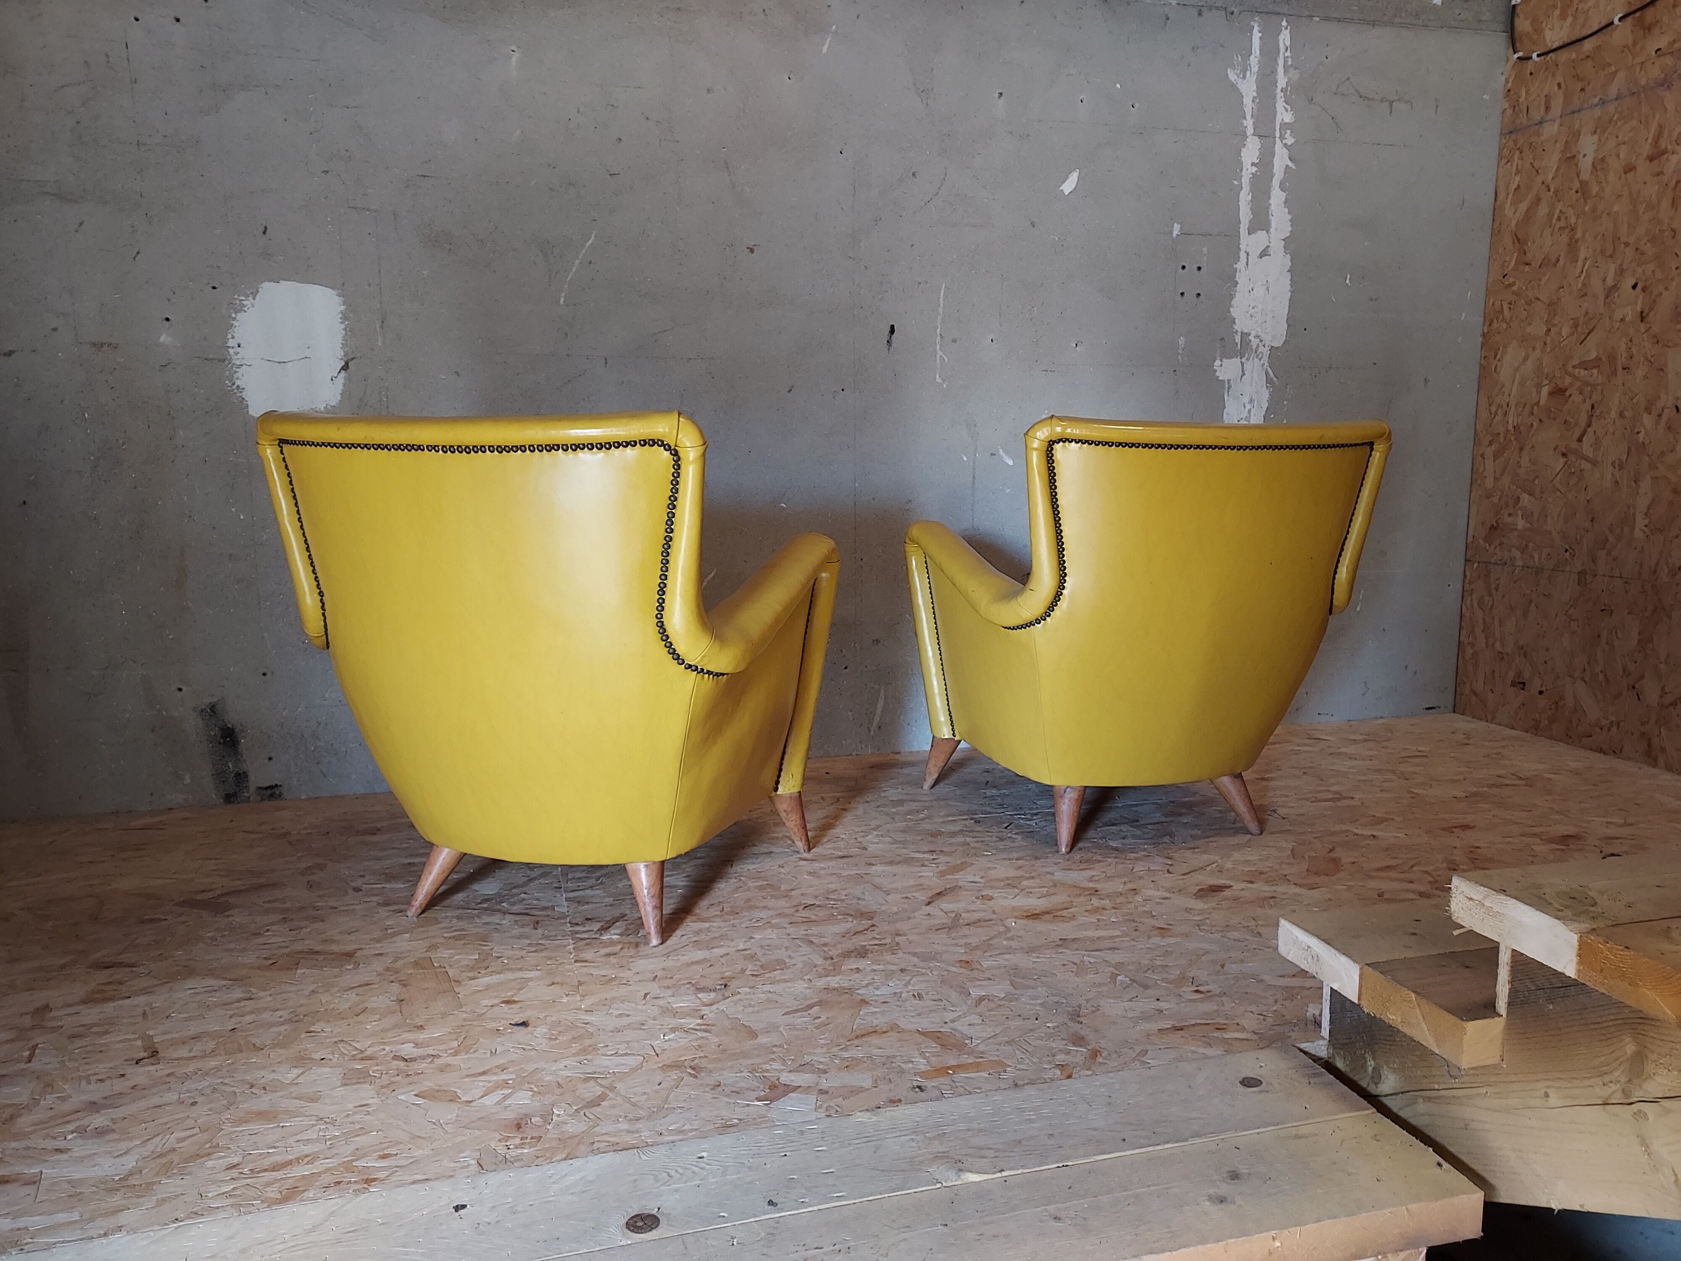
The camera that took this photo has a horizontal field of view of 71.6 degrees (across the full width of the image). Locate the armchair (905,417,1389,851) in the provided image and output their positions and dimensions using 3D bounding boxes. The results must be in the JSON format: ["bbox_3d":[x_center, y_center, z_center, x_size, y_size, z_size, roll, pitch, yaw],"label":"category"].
[{"bbox_3d":[0.557,-0.022,2.318,0.708,0.789,0.723,-2,10,-14],"label":"armchair"}]

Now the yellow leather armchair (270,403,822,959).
[{"bbox_3d":[-0.424,0.039,1.931,0.708,0.789,0.723,3,10,15],"label":"yellow leather armchair"}]

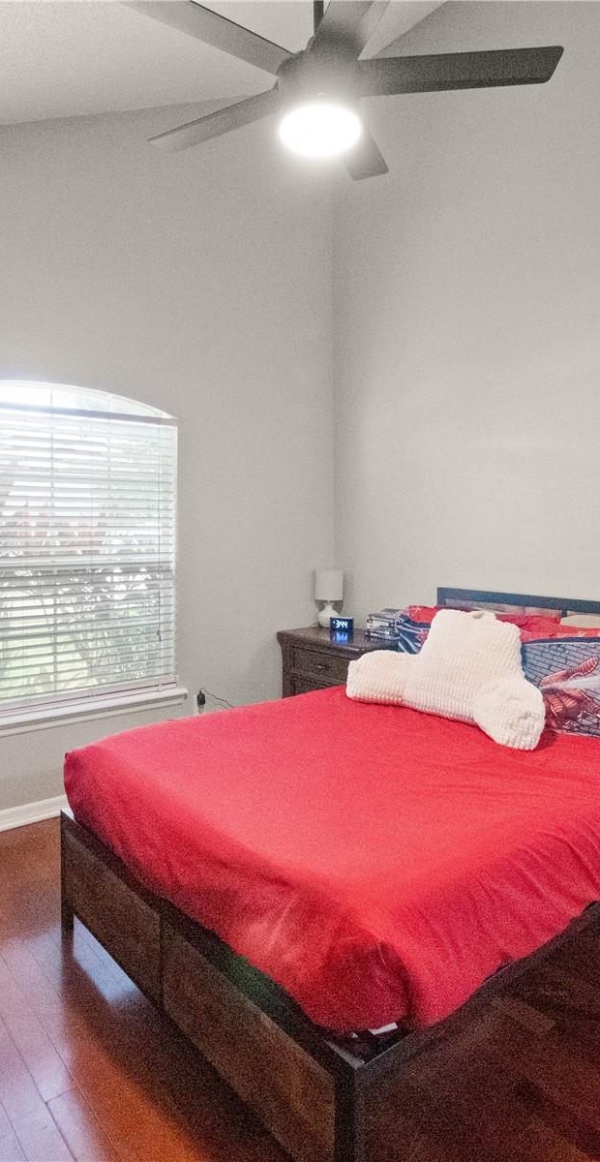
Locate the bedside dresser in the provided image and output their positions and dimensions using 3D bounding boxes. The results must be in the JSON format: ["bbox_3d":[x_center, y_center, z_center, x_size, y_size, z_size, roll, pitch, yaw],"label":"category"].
[{"bbox_3d":[0.272,0.681,3.607,0.450,0.720,0.680,-3,4,-41],"label":"bedside dresser"}]

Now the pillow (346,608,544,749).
[{"bbox_3d":[0.705,0.375,2.718,0.410,0.430,0.870,-3,4,-41],"label":"pillow"}]

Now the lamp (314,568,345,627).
[{"bbox_3d":[0.176,0.126,3.767,0.175,0.350,0.175,0,3,0],"label":"lamp"}]

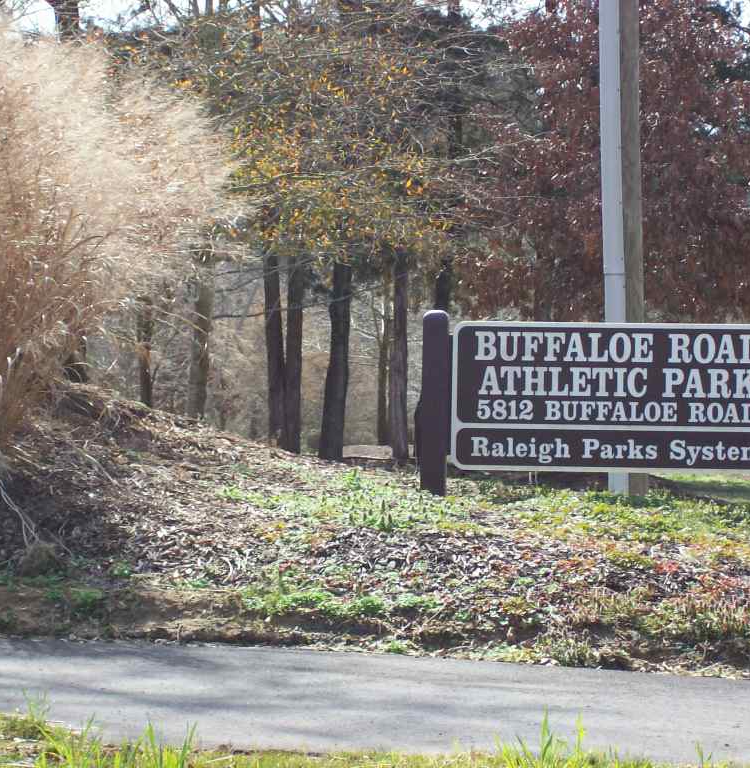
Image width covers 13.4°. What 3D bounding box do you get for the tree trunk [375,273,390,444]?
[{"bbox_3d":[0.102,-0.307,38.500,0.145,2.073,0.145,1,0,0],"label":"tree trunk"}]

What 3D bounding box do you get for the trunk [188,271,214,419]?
[{"bbox_3d":[-2.015,-0.458,37.000,0.232,1.717,0.232,3,0,0],"label":"trunk"}]

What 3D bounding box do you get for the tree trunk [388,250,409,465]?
[{"bbox_3d":[0.253,-0.274,33.000,0.196,2.211,0.196,1,0,0],"label":"tree trunk"}]

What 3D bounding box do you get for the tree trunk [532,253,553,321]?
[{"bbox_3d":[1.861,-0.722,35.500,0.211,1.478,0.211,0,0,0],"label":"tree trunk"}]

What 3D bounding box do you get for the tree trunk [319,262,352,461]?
[{"bbox_3d":[-0.406,-0.236,33.500,0.273,2.079,0.273,3,0,0],"label":"tree trunk"}]

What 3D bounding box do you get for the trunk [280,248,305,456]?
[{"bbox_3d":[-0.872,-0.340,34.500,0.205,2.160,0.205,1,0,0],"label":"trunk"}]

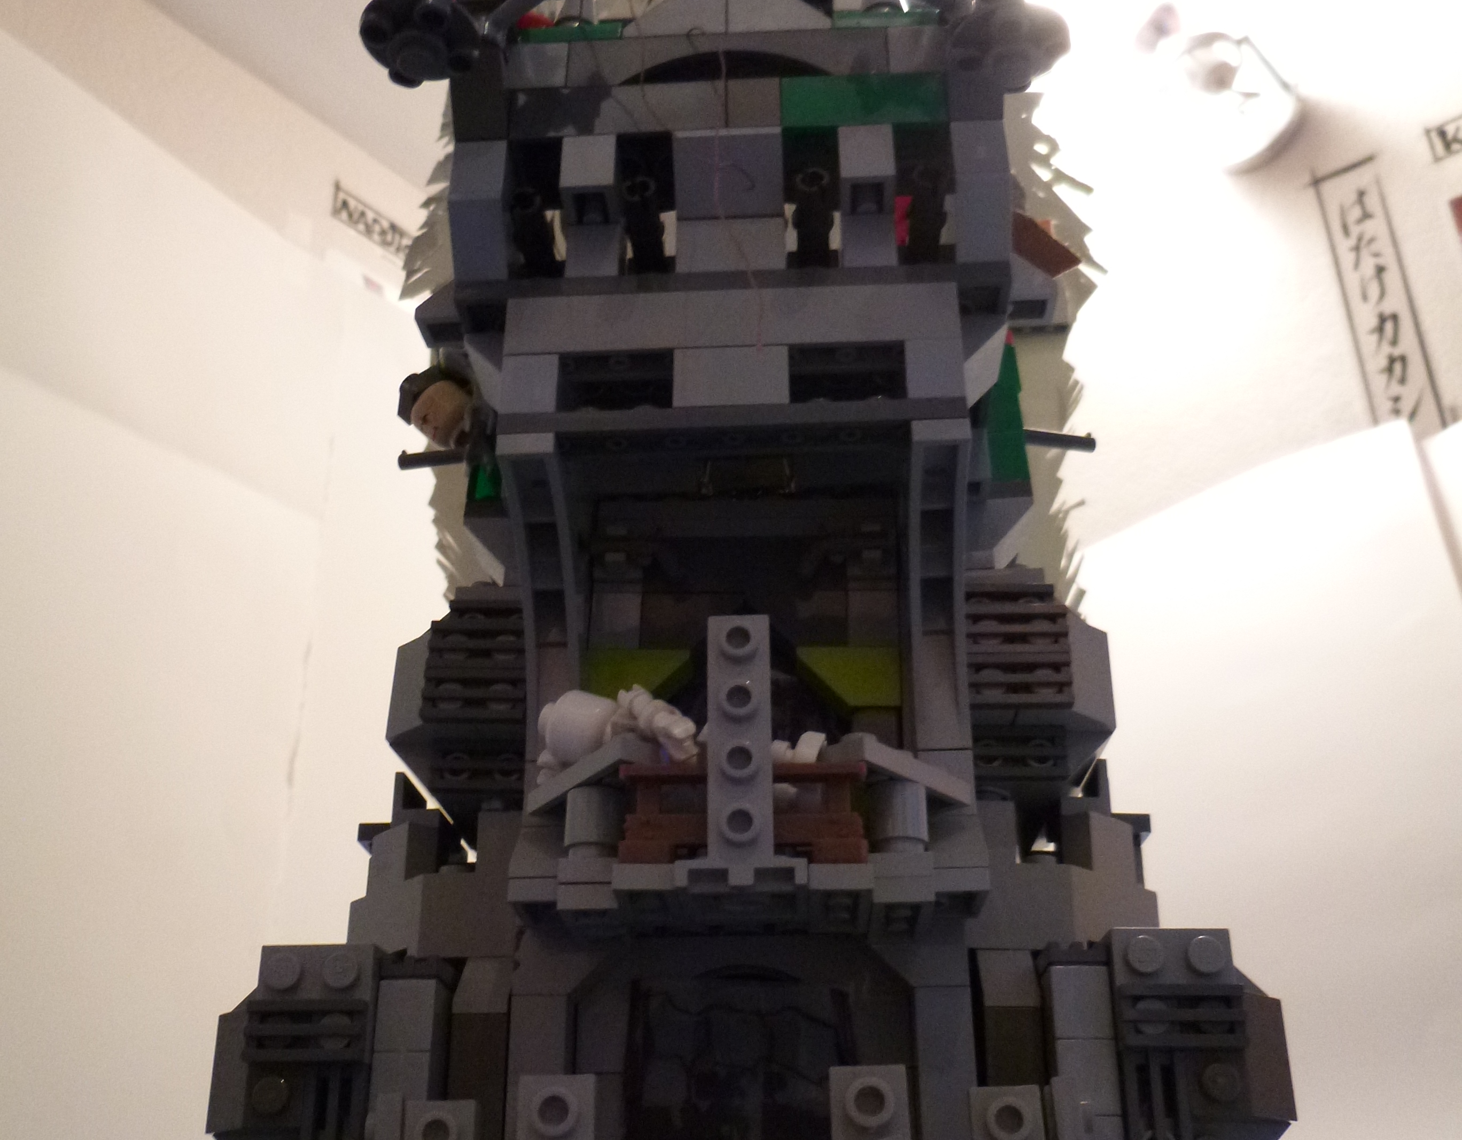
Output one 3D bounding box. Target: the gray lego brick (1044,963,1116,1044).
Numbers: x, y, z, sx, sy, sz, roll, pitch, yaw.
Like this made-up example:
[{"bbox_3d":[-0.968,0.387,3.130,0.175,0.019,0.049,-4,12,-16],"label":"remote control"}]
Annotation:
[{"bbox_3d":[0.047,0.060,0.193,0.008,0.010,0.008,-2,-25,2],"label":"gray lego brick"}]

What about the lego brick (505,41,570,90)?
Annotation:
[{"bbox_3d":[-0.029,-0.074,0.214,0.008,0.010,0.008,-2,-25,2],"label":"lego brick"}]

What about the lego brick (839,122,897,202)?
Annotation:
[{"bbox_3d":[0.020,-0.058,0.204,0.008,0.010,0.008,-2,-25,2],"label":"lego brick"}]

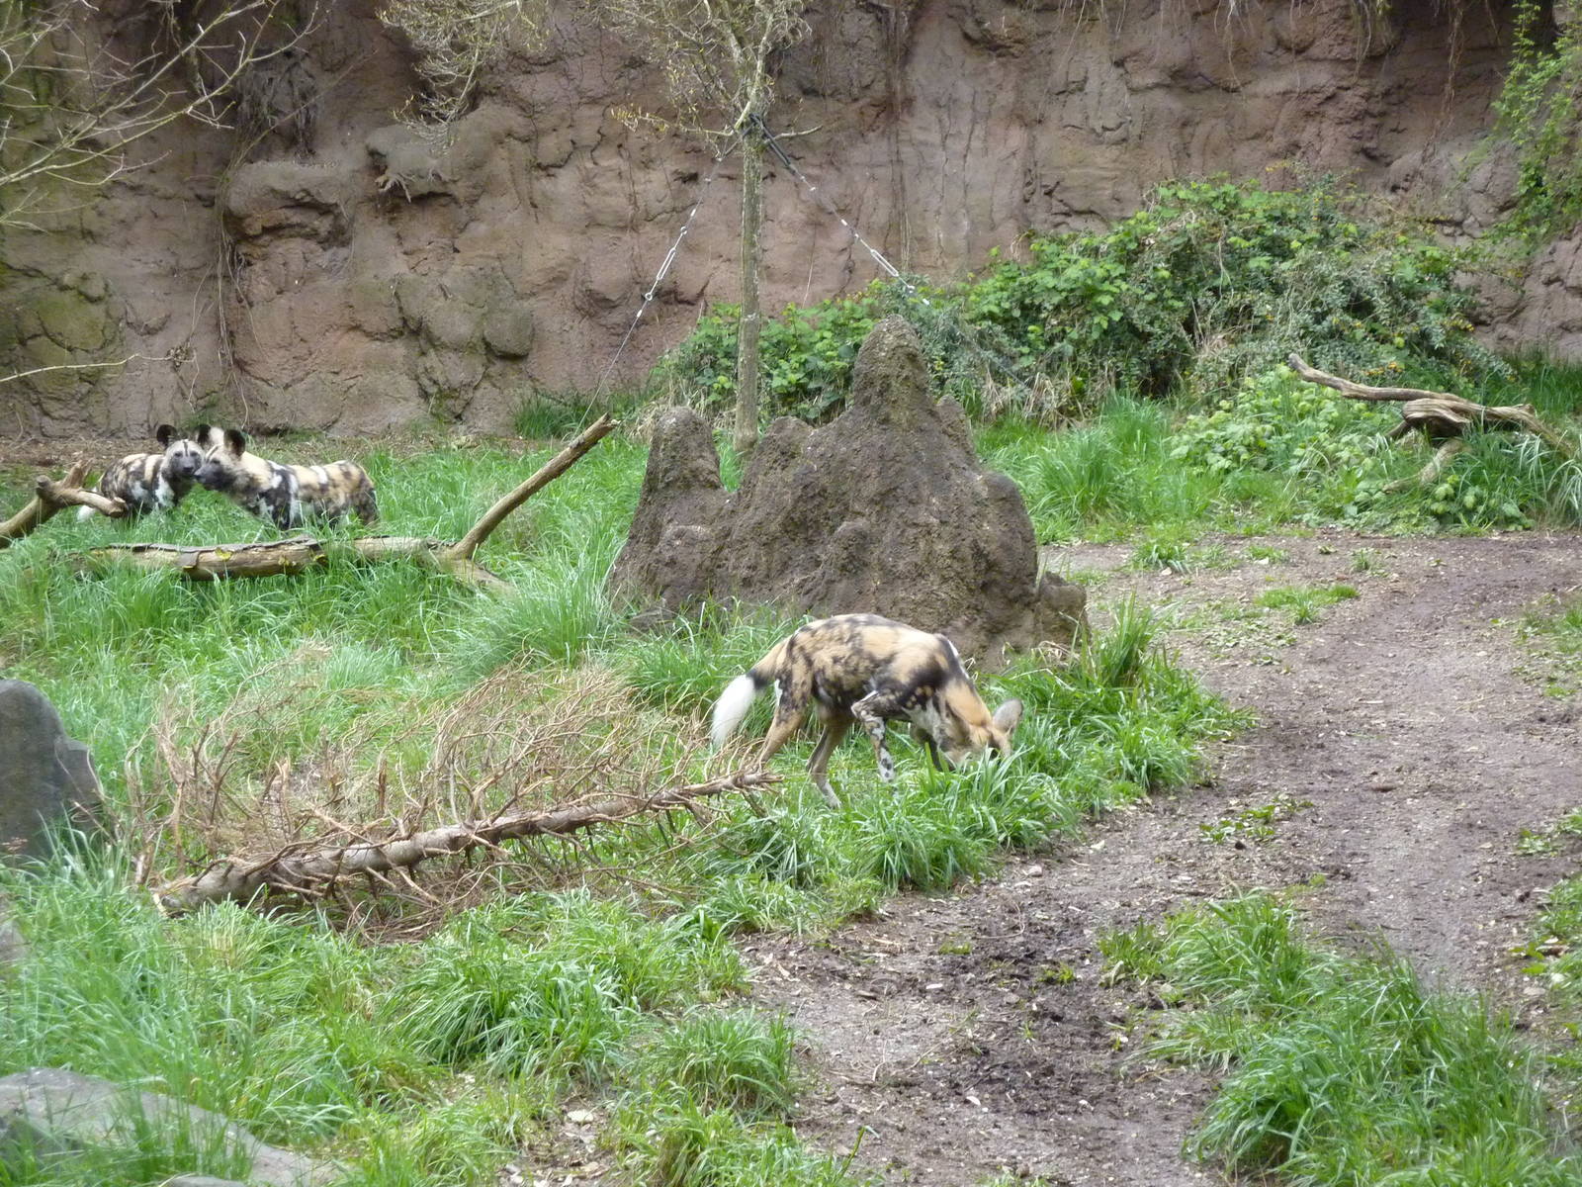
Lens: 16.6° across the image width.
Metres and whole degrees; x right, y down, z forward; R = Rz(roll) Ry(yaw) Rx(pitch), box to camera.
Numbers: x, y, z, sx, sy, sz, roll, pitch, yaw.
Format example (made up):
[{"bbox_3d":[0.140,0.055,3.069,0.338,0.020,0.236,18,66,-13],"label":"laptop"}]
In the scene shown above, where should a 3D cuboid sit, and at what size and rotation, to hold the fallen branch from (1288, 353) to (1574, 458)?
[{"bbox_3d":[3.570,-1.043,30.300,1.500,0.520,0.550,0,7,0],"label":"fallen branch"}]

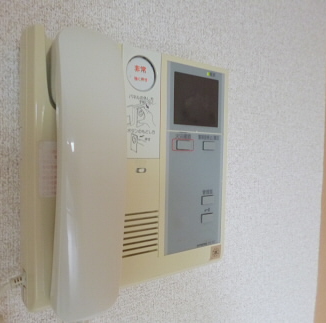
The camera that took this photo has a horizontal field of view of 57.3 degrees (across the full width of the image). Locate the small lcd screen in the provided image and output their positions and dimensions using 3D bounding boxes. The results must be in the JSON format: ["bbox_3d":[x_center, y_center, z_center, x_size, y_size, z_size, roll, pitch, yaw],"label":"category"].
[{"bbox_3d":[0.035,-0.062,0.308,0.059,0.051,0.005,0,2,-33],"label":"small lcd screen"}]

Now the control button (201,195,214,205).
[{"bbox_3d":[0.048,0.042,0.320,0.016,0.010,0.003,0,2,-33],"label":"control button"}]

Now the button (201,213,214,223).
[{"bbox_3d":[0.048,0.061,0.320,0.016,0.010,0.003,0,2,-33],"label":"button"}]

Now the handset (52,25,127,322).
[{"bbox_3d":[-0.060,0.008,0.236,0.051,0.211,0.046,0,2,-33],"label":"handset"}]

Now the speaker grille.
[{"bbox_3d":[-0.021,0.067,0.276,0.037,0.040,0.004,0,2,-33],"label":"speaker grille"}]

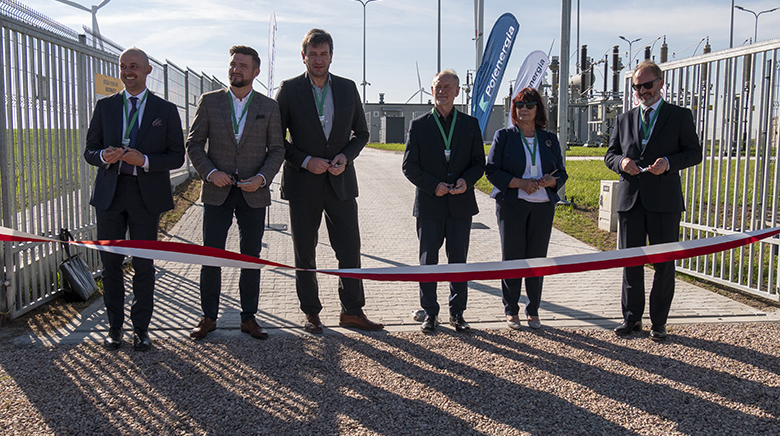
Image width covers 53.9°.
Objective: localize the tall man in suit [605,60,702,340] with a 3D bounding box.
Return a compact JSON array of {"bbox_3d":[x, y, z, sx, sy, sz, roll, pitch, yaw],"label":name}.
[{"bbox_3d":[1.709,-0.122,4.972,0.590,1.782,0.460,4,7,30],"label":"tall man in suit"}]

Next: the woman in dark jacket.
[{"bbox_3d":[0.913,-0.061,5.166,0.540,1.604,0.420,0,6,-1],"label":"woman in dark jacket"}]

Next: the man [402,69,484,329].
[{"bbox_3d":[0.358,-0.110,5.087,0.550,1.711,0.440,0,6,-2],"label":"man"}]

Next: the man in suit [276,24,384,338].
[{"bbox_3d":[-0.411,-0.242,5.046,0.660,1.968,0.470,-1,7,-16],"label":"man in suit"}]

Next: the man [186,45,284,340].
[{"bbox_3d":[-0.977,-0.163,4.880,0.620,1.837,0.450,-1,6,-10],"label":"man"}]

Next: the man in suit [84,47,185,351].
[{"bbox_3d":[-1.550,-0.118,4.650,0.590,1.789,0.450,-1,6,-11],"label":"man in suit"}]

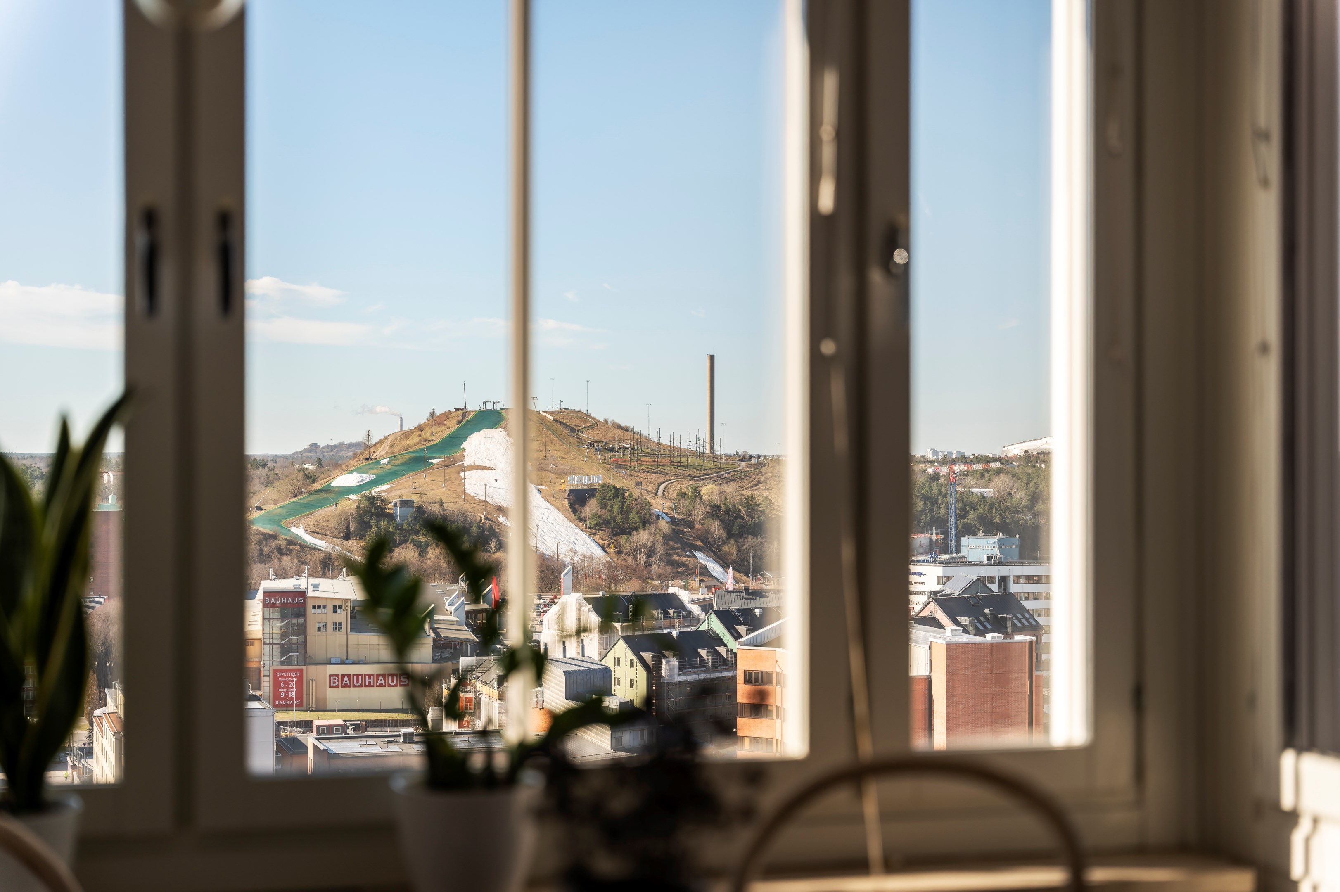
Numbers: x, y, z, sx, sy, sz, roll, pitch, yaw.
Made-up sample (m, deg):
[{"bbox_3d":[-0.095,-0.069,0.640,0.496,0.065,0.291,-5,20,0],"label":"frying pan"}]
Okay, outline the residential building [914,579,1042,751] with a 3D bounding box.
[{"bbox_3d":[57.200,38.384,412.000,22.500,22.000,16.000,0,0,-40],"label":"residential building"}]

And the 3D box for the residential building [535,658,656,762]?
[{"bbox_3d":[-10.900,39.497,325.000,10.500,14.000,20.000,0,0,-30],"label":"residential building"}]

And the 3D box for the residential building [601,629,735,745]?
[{"bbox_3d":[-0.200,39.593,346.400,19.500,20.300,12.500,0,0,-41],"label":"residential building"}]

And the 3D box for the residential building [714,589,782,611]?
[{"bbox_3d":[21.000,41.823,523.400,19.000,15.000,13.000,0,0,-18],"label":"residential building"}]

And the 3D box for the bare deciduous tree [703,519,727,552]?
[{"bbox_3d":[19.400,37.846,930.000,9.700,13.700,9.700,0,0,0],"label":"bare deciduous tree"}]

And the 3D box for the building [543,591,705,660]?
[{"bbox_3d":[-9.000,40.210,447.300,27.500,20.500,17.500,0,0,-40],"label":"building"}]

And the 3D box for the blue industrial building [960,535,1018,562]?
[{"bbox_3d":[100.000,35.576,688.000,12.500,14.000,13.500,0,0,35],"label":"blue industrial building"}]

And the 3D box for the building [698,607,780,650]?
[{"bbox_3d":[14.200,39.649,395.500,17.000,20.400,13.000,0,0,-40],"label":"building"}]

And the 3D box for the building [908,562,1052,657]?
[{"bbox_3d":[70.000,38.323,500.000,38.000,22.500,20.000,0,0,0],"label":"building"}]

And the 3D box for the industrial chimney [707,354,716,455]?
[{"bbox_3d":[24.100,-23.510,1300.000,4.800,61.000,4.800,0,0,0],"label":"industrial chimney"}]

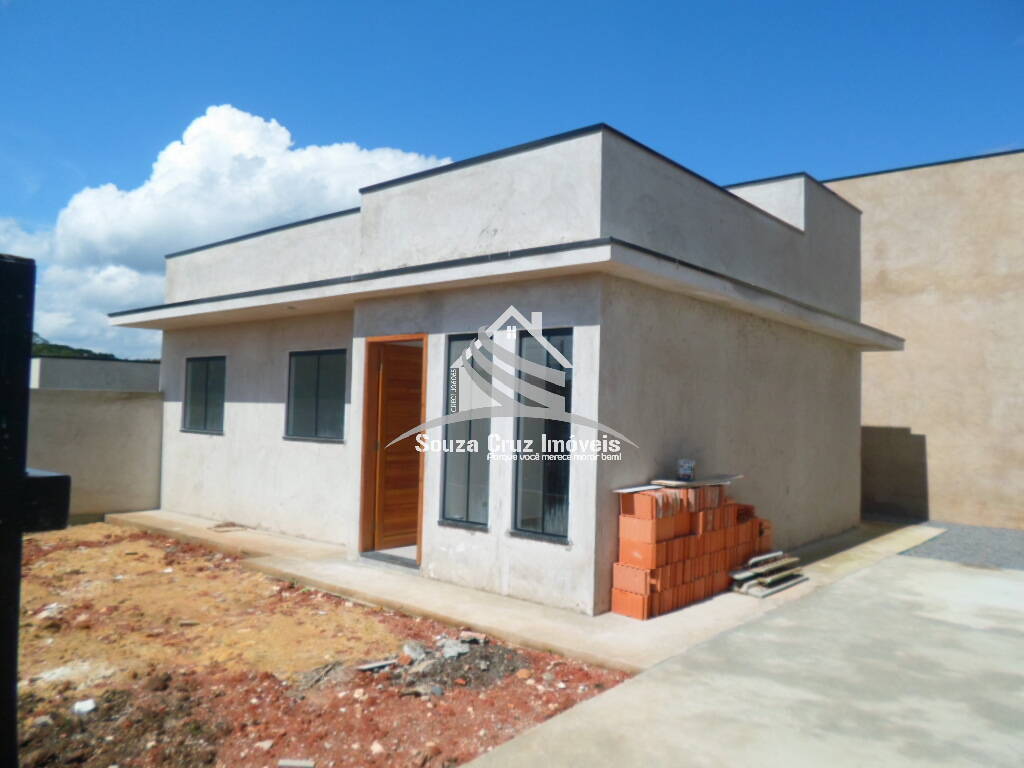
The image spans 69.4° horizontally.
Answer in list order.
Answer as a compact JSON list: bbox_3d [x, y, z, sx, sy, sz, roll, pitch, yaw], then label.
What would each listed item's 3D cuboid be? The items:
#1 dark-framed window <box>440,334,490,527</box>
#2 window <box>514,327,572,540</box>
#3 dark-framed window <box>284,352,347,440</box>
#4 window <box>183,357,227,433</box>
[{"bbox_3d":[-0.365,0.394,6.558,0.572,1.655,0.100,0,-2,40],"label":"dark-framed window"},{"bbox_3d":[0.281,0.387,6.007,0.567,1.646,0.100,0,-2,40],"label":"window"},{"bbox_3d":[-2.402,0.127,9.047,1.217,1.075,0.080,0,-3,41],"label":"dark-framed window"},{"bbox_3d":[-4.532,0.150,10.887,1.226,1.080,0.080,0,-3,41],"label":"window"}]

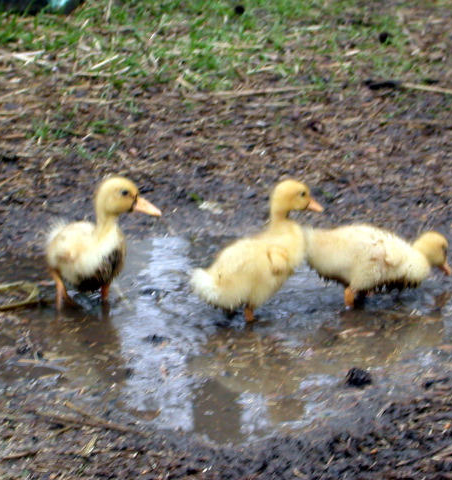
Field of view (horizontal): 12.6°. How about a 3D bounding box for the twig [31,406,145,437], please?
[{"bbox_3d":[-0.172,0.223,2.559,0.155,0.013,0.022,10,24,23],"label":"twig"}]

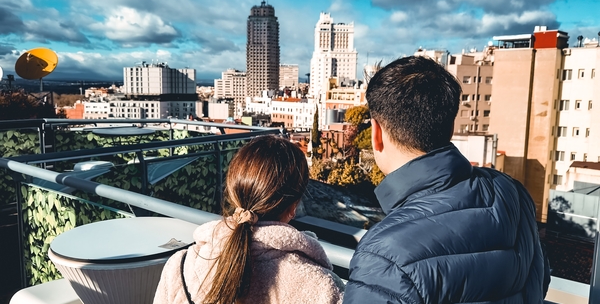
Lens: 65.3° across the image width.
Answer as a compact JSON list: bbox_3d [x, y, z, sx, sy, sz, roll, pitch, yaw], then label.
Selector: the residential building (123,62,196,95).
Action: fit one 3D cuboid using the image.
[{"bbox_3d":[-98.480,-49.940,330.000,36.000,25.000,32.000,5,8,27],"label":"residential building"}]

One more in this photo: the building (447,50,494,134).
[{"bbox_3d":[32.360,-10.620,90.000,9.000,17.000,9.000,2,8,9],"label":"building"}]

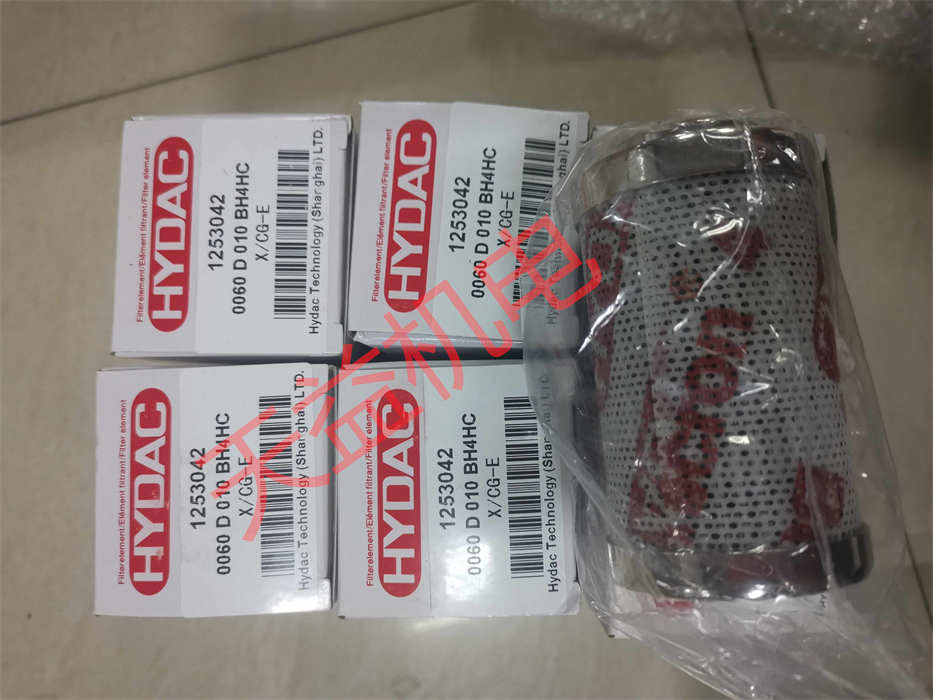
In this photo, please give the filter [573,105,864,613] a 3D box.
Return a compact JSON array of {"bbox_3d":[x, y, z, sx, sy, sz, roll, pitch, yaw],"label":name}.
[{"bbox_3d":[0.052,0.003,0.150,0.048,0.048,0.087,-5,83,0],"label":"filter"}]

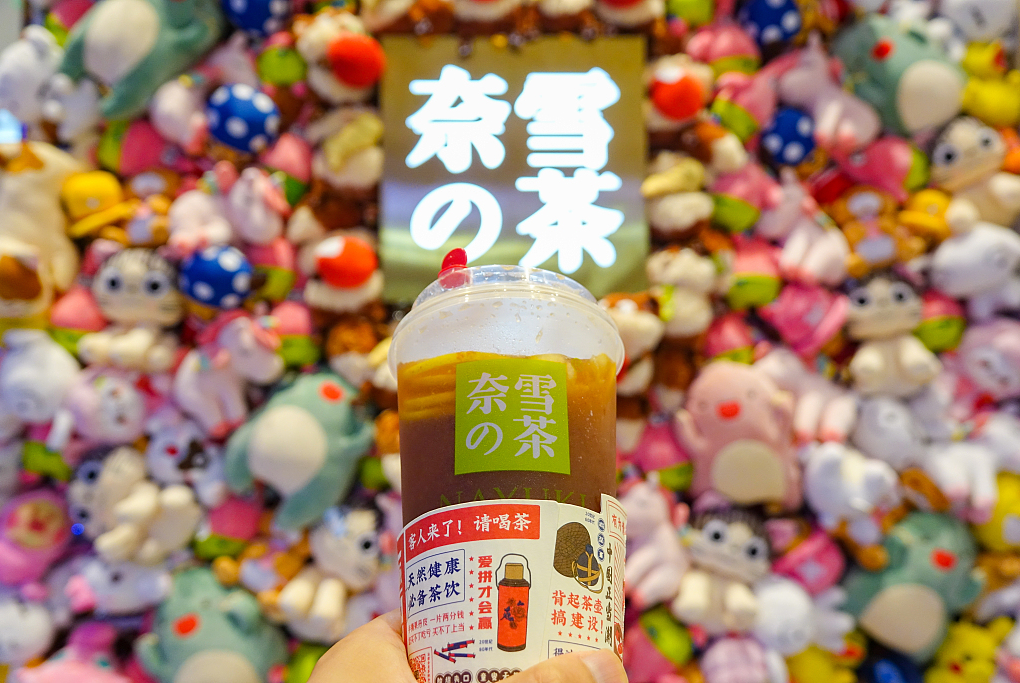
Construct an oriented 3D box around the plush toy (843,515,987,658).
[{"bbox_3d":[0.649,0.394,1.339,0.185,0.220,0.130,13,-5,-11],"label":"plush toy"}]

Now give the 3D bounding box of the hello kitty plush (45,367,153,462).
[{"bbox_3d":[-0.675,0.117,1.364,0.155,0.140,0.130,-10,2,6],"label":"hello kitty plush"}]

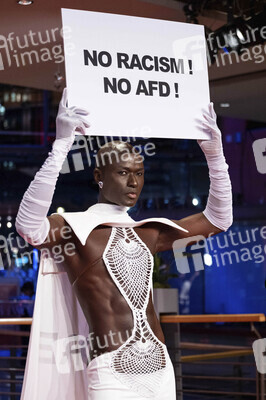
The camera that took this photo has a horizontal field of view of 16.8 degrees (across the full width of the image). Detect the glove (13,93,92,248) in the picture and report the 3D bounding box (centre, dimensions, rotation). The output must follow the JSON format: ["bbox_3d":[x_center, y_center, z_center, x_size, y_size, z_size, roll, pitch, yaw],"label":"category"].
[{"bbox_3d":[-0.255,-0.104,2.940,0.320,0.520,0.220,0,0,-31],"label":"glove"}]

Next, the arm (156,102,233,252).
[{"bbox_3d":[0.222,-0.085,3.270,0.350,0.540,0.180,0,0,-31],"label":"arm"}]

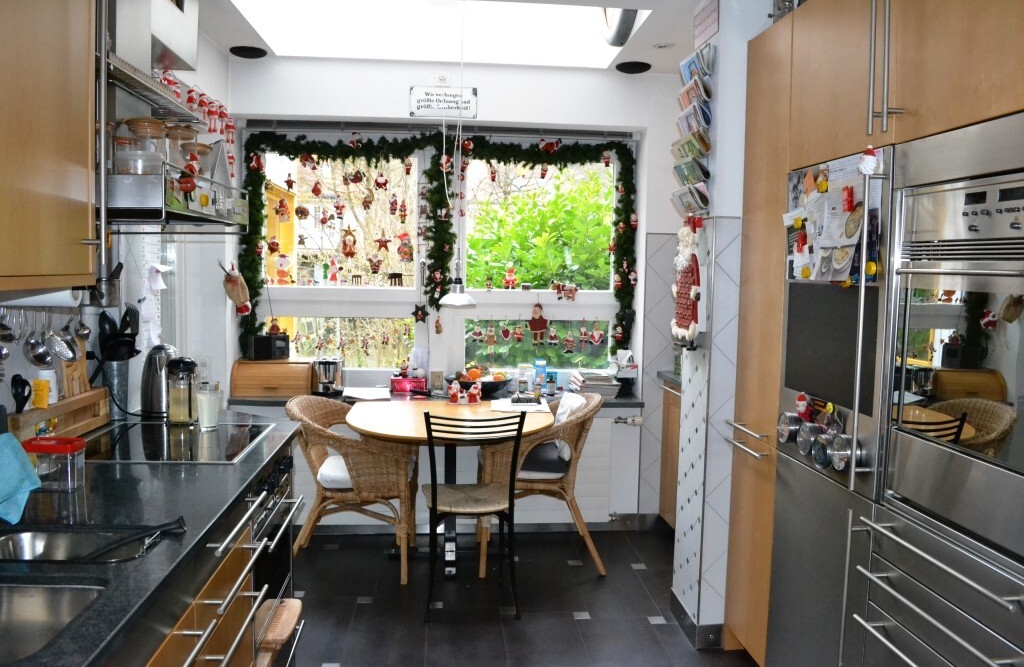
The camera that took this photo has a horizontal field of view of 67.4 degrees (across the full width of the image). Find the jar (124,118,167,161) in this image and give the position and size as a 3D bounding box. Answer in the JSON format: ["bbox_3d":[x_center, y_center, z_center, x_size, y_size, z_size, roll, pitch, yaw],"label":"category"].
[{"bbox_3d":[-1.115,-0.560,2.340,0.132,0.190,0.132,1,5,-5],"label":"jar"}]

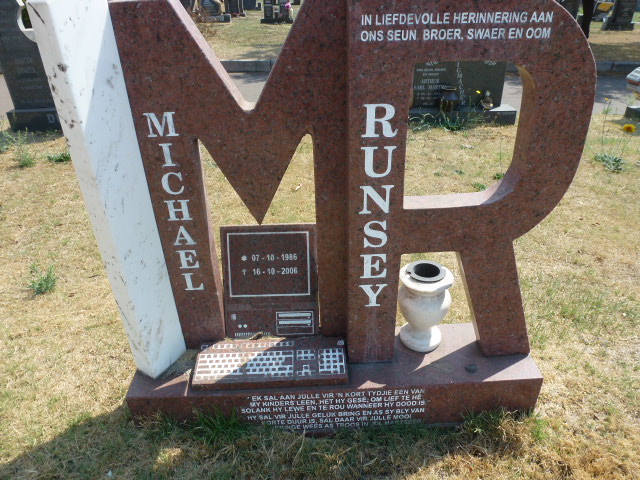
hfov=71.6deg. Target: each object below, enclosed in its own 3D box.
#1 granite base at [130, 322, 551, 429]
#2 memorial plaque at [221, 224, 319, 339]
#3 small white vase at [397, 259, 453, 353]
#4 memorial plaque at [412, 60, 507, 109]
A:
[{"bbox_3d":[0.048,0.466,1.491,1.250,0.200,0.258,-2,30,-1],"label":"granite base"},{"bbox_3d":[-0.165,0.158,1.457,0.312,0.405,0.040,-2,14,-1],"label":"memorial plaque"},{"bbox_3d":[0.334,0.214,1.434,0.165,0.275,0.165,-2,30,-1],"label":"small white vase"},{"bbox_3d":[1.322,-1.543,4.213,0.833,0.540,0.090,0,30,4],"label":"memorial plaque"}]

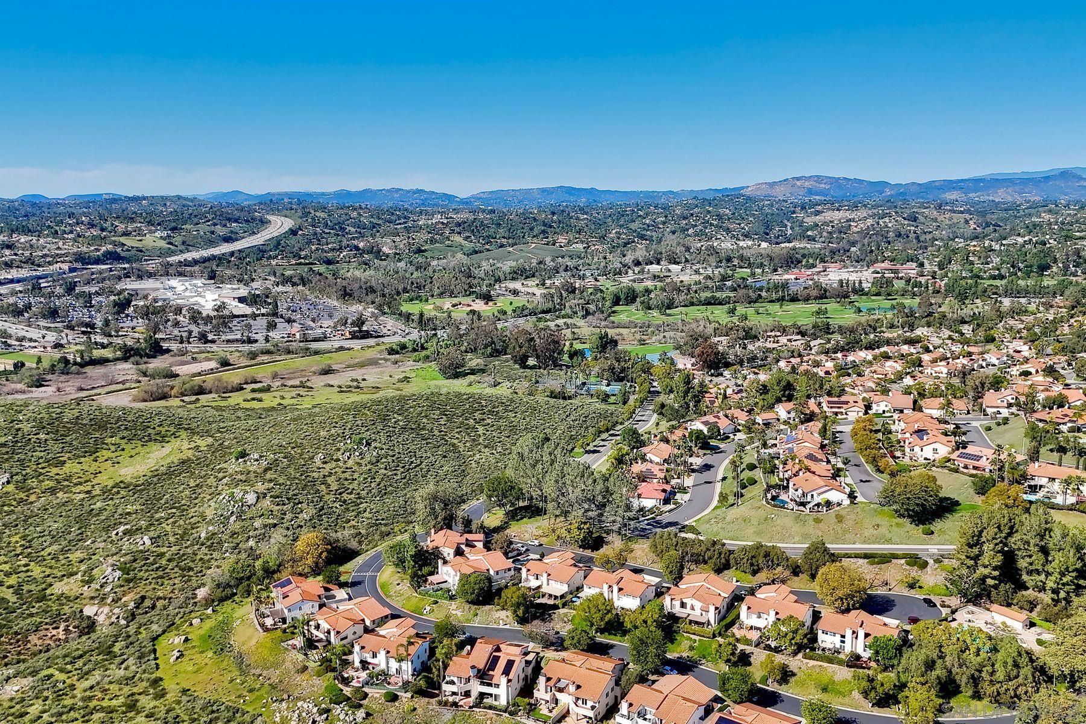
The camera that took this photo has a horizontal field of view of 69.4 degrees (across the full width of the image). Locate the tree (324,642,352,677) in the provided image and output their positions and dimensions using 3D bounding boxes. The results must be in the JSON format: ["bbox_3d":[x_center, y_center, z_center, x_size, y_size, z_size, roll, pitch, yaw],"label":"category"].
[{"bbox_3d":[-56.020,81.176,214.429,6.600,9.800,6.600,0,11,0],"label":"tree"}]

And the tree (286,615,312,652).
[{"bbox_3d":[-69.654,77.796,223.959,6.600,10.800,6.600,0,11,0],"label":"tree"}]

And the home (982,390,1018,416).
[{"bbox_3d":[235.462,21.157,403.449,15.500,8.500,15.000,4,12,19],"label":"home"}]

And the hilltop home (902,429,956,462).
[{"bbox_3d":[158.738,34.698,323.566,16.500,8.400,15.500,2,11,9],"label":"hilltop home"}]

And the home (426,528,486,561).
[{"bbox_3d":[-31.200,65.736,278.663,19.500,8.600,16.000,0,11,-2],"label":"home"}]

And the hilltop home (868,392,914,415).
[{"bbox_3d":[180.126,21.855,405.623,18.500,8.300,16.000,2,11,12],"label":"hilltop home"}]

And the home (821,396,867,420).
[{"bbox_3d":[154.435,22.575,402.706,18.500,8.000,16.000,1,11,7],"label":"home"}]

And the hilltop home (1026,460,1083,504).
[{"bbox_3d":[186.089,43.705,284.568,17.500,8.600,14.000,6,12,27],"label":"hilltop home"}]

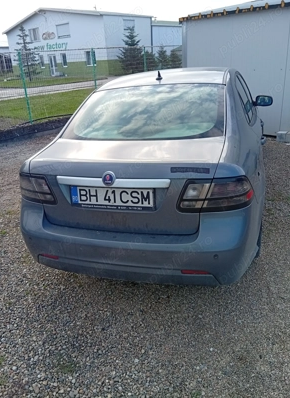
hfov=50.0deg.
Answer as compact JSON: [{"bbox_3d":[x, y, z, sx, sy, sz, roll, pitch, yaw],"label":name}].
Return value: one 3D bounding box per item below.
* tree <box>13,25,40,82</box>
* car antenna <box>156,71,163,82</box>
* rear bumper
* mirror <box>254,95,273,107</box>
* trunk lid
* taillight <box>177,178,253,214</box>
[{"bbox_3d":[-10.514,-12.813,27.427,2.150,4.517,2.150,-11,24,-16],"label":"tree"},{"bbox_3d":[0.124,-1.073,2.705,0.060,0.072,0.090,3,24,17],"label":"car antenna"},{"bbox_3d":[-0.112,0.216,2.112,1.730,0.520,0.540,3,24,17],"label":"rear bumper"},{"bbox_3d":[1.426,-1.188,3.756,0.217,0.137,0.130,3,24,17],"label":"mirror"},{"bbox_3d":[-0.125,-0.132,2.014,1.220,0.445,0.560,3,24,17],"label":"trunk lid"},{"bbox_3d":[0.390,-0.043,1.713,0.415,0.207,0.210,3,24,17],"label":"taillight"}]

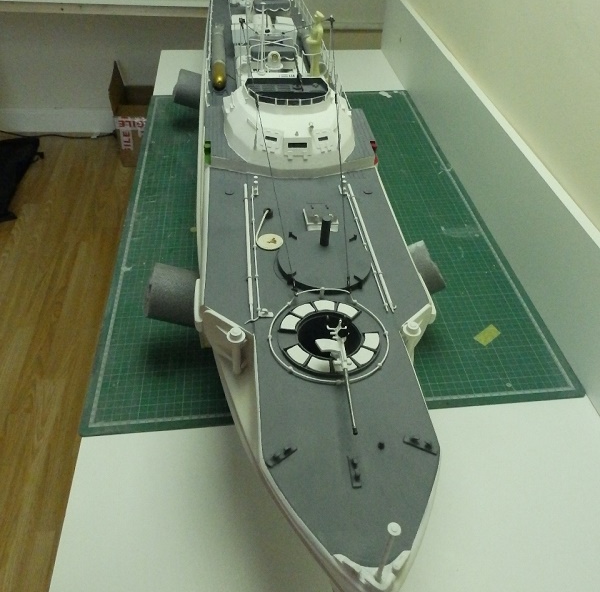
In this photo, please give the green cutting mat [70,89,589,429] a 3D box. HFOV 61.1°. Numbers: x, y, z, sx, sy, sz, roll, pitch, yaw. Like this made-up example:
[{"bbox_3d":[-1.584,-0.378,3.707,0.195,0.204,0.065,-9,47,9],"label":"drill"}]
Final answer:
[{"bbox_3d":[0.006,-0.173,0.912,0.600,0.003,0.900,-3,45,-5],"label":"green cutting mat"}]

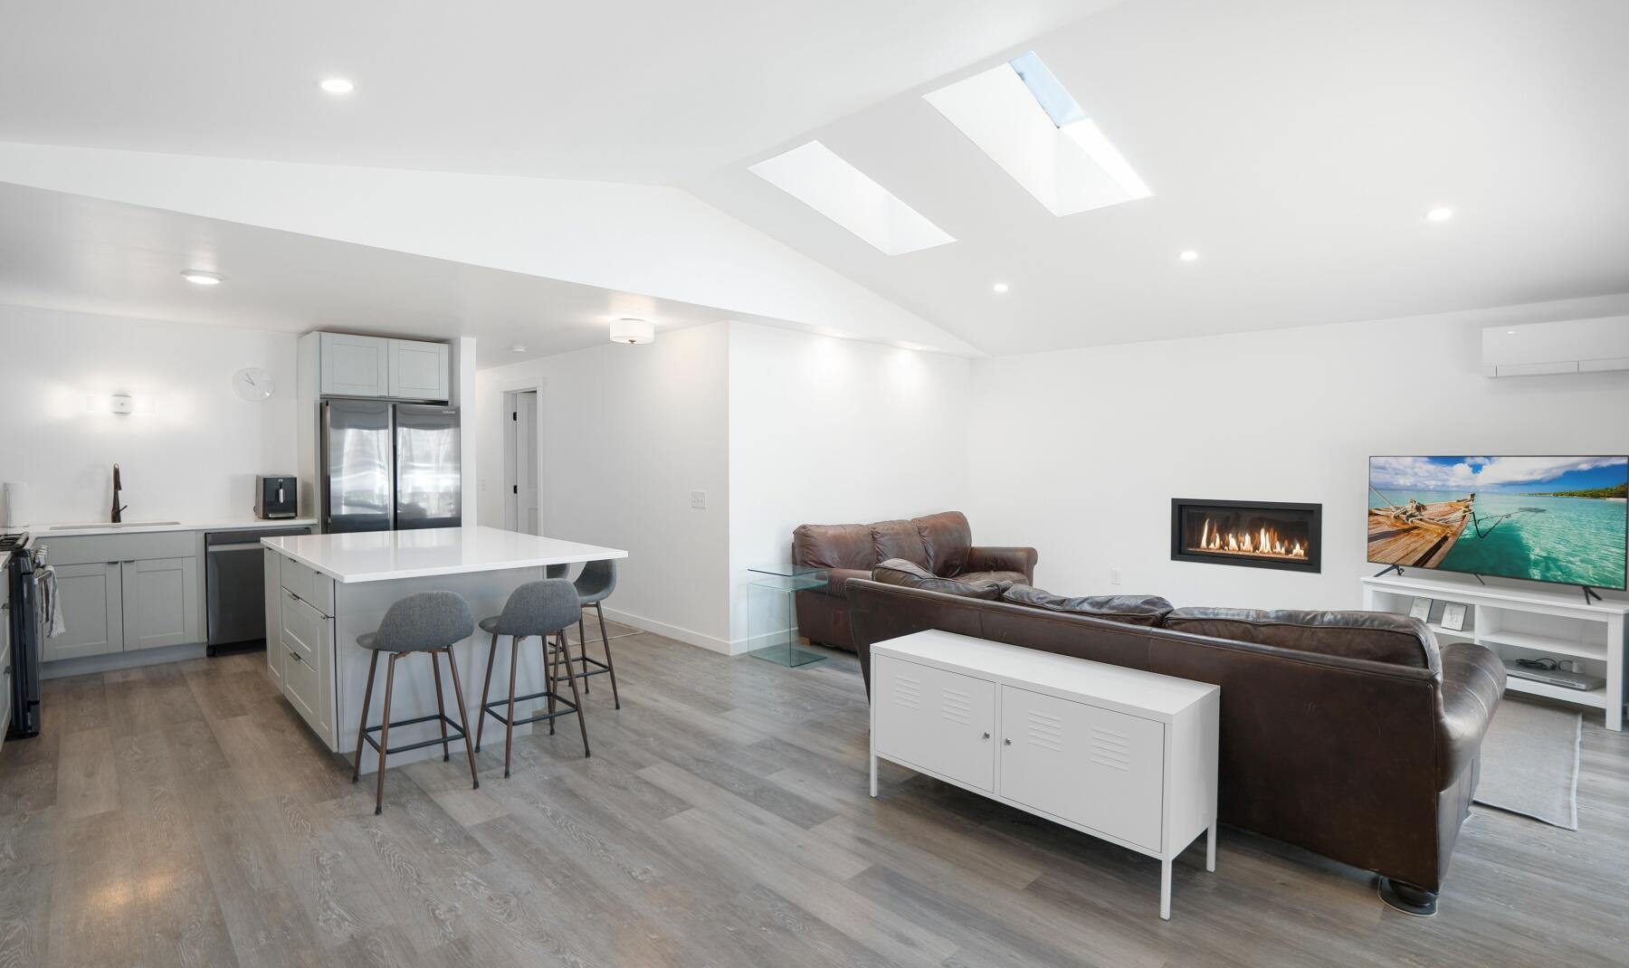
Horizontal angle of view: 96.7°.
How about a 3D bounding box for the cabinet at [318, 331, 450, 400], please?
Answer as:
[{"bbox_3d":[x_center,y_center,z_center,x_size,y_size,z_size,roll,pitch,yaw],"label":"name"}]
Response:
[{"bbox_3d":[-3.623,-0.928,6.009,0.610,0.485,0.930,2,2,44],"label":"cabinet"}]

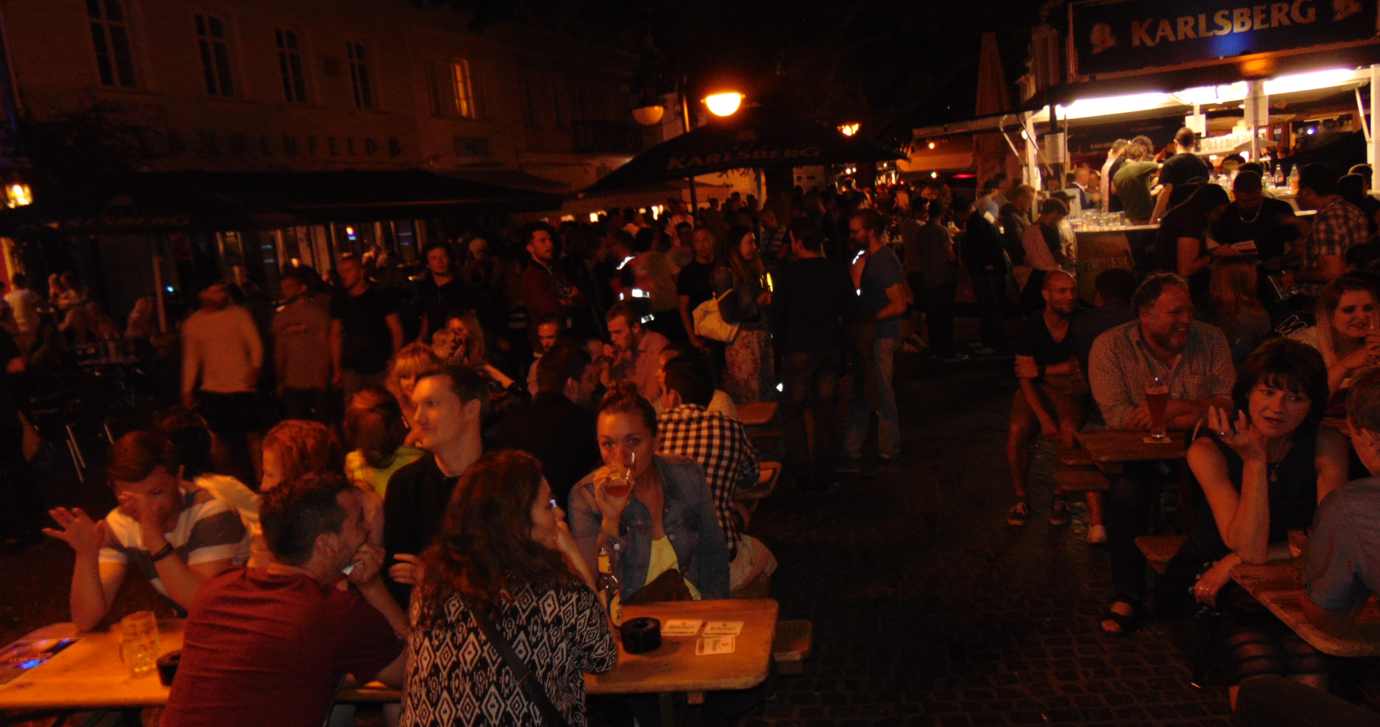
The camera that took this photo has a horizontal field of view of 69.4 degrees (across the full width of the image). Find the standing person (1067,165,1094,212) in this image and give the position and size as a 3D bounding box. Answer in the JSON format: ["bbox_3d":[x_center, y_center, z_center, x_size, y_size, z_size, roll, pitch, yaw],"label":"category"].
[{"bbox_3d":[4.772,-1.482,12.000,0.500,1.780,0.360,-11,9,-30],"label":"standing person"}]

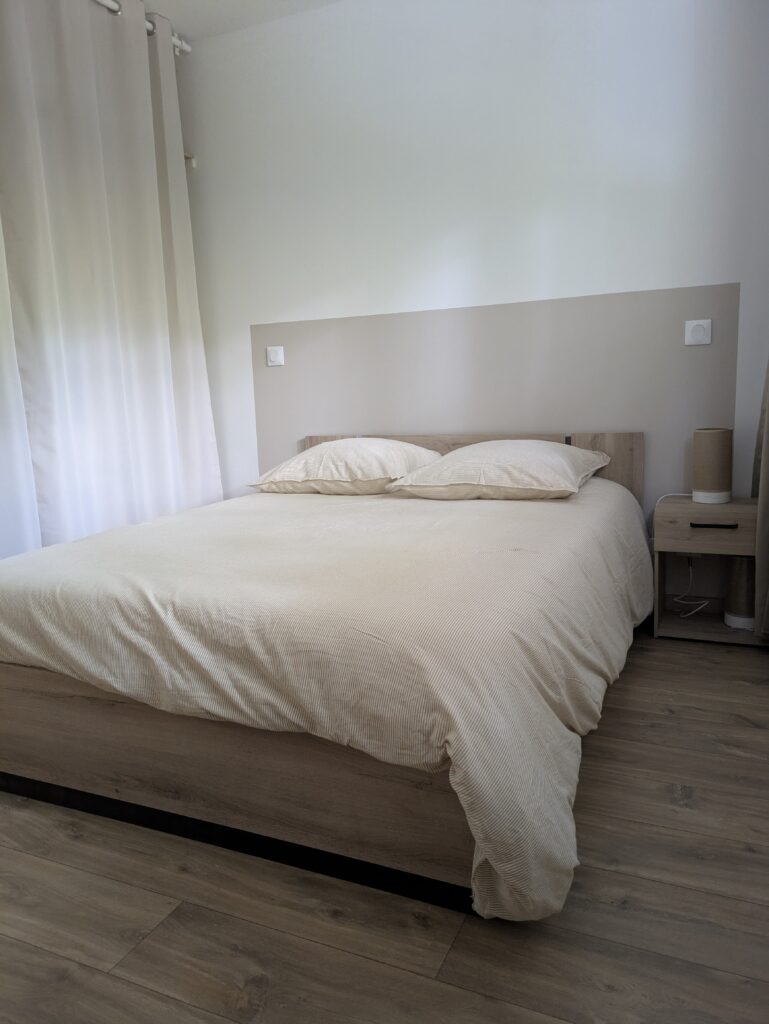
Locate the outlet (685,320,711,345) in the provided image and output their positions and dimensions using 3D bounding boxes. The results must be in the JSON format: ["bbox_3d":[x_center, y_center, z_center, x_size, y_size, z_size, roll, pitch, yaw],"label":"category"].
[{"bbox_3d":[1.133,-0.648,2.672,0.085,0.085,0.013,2,9,24],"label":"outlet"}]

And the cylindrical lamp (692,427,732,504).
[{"bbox_3d":[1.146,-0.162,2.583,0.124,0.248,0.124,2,9,24],"label":"cylindrical lamp"}]

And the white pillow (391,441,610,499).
[{"bbox_3d":[0.404,-0.159,2.546,0.640,0.175,0.600,2,9,24],"label":"white pillow"}]

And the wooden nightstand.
[{"bbox_3d":[1.175,0.201,2.652,0.362,0.490,0.230,2,9,24],"label":"wooden nightstand"}]

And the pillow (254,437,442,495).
[{"bbox_3d":[-0.075,-0.181,2.785,0.630,0.175,0.580,2,9,24],"label":"pillow"}]

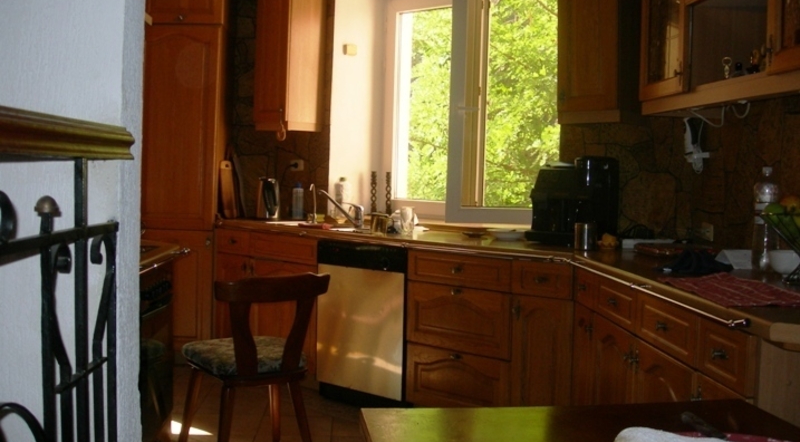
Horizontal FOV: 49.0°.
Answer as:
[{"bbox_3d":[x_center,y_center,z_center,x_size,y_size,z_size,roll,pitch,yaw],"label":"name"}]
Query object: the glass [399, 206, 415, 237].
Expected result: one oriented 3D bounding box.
[{"bbox_3d":[0.036,-0.006,4.338,0.073,0.142,0.073,2,3,0],"label":"glass"}]

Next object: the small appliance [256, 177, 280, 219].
[{"bbox_3d":[-0.813,-0.140,5.450,0.140,0.255,0.180,0,4,-30],"label":"small appliance"}]

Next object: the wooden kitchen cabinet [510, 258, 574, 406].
[{"bbox_3d":[0.777,0.562,3.954,0.298,0.813,0.570,4,4,41],"label":"wooden kitchen cabinet"}]

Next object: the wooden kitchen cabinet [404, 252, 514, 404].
[{"bbox_3d":[0.438,0.537,4.250,0.602,0.813,0.570,4,4,41],"label":"wooden kitchen cabinet"}]

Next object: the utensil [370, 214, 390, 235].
[{"bbox_3d":[-0.096,0.018,4.430,0.100,0.105,0.090,4,4,41],"label":"utensil"}]

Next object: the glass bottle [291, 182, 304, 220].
[{"bbox_3d":[-0.633,-0.127,5.420,0.085,0.235,0.075,4,4,41],"label":"glass bottle"}]

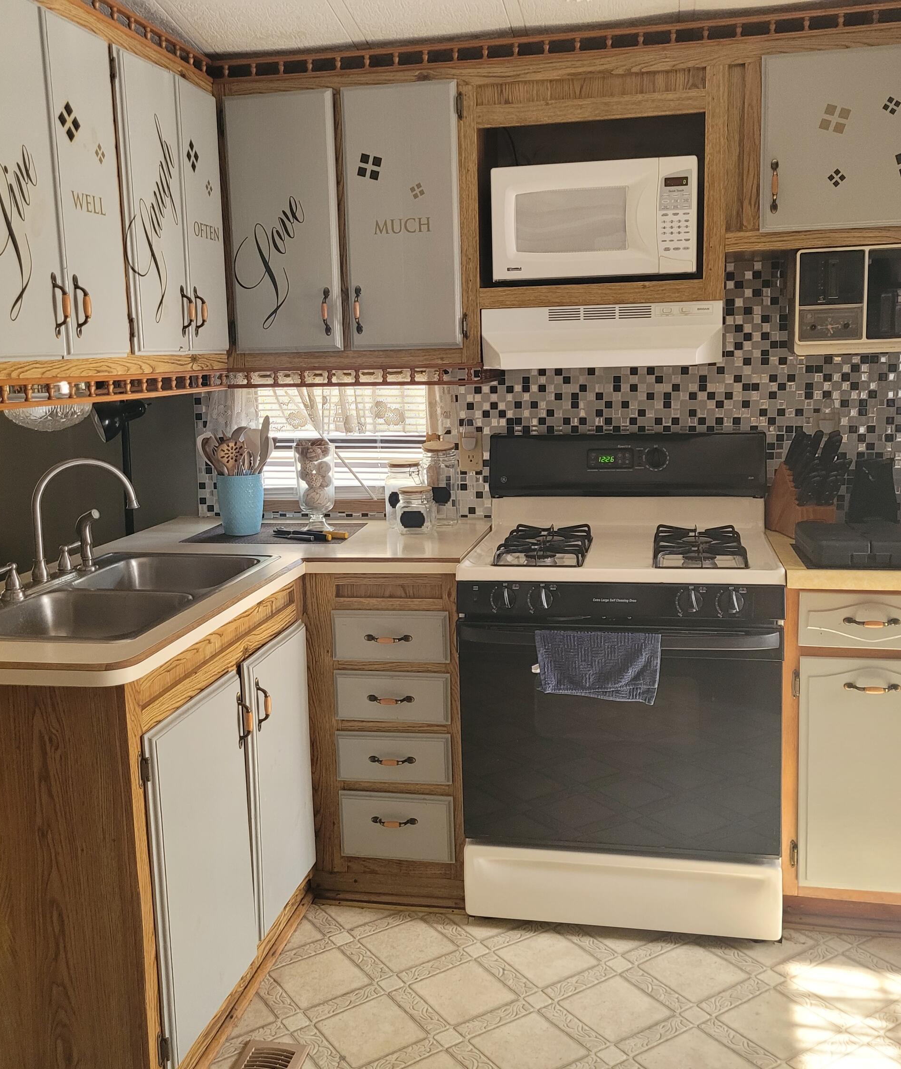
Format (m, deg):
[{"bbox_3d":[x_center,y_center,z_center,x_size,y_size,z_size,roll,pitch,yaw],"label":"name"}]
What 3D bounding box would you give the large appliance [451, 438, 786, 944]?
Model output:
[{"bbox_3d":[0.462,0.347,2.841,0.764,1.188,0.670,0,10,12],"label":"large appliance"}]

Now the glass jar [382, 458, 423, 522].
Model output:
[{"bbox_3d":[-0.142,-0.119,3.178,0.103,0.188,0.103,1,10,13],"label":"glass jar"}]

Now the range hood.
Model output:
[{"bbox_3d":[0.404,-0.523,2.828,0.609,0.154,0.445,0,10,12],"label":"range hood"}]

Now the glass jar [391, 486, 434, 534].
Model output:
[{"bbox_3d":[-0.100,-0.071,3.075,0.104,0.126,0.103,1,10,13],"label":"glass jar"}]

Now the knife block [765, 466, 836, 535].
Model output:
[{"bbox_3d":[0.939,-0.102,2.882,0.110,0.197,0.205,-3,10,-7],"label":"knife block"}]

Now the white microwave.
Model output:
[{"bbox_3d":[0.398,-0.829,2.894,0.515,0.285,0.380,0,10,11],"label":"white microwave"}]

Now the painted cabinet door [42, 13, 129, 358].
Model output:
[{"bbox_3d":[-0.750,-0.703,2.197,0.020,0.660,0.248,0,10,11],"label":"painted cabinet door"}]

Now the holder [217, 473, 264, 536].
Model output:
[{"bbox_3d":[-0.604,-0.086,3.087,0.128,0.168,0.128,0,10,12],"label":"holder"}]

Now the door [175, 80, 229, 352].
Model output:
[{"bbox_3d":[-0.642,-0.806,2.747,0.020,0.660,0.242,0,10,11],"label":"door"}]

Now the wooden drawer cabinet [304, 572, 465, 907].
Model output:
[{"bbox_3d":[-0.106,0.485,3.005,0.402,0.895,0.575,0,10,12],"label":"wooden drawer cabinet"}]

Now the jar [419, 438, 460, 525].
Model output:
[{"bbox_3d":[-0.031,-0.149,3.156,0.095,0.235,0.095,0,10,12],"label":"jar"}]

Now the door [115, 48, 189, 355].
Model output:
[{"bbox_3d":[-0.697,-0.756,2.500,0.025,0.661,0.285,0,10,12],"label":"door"}]

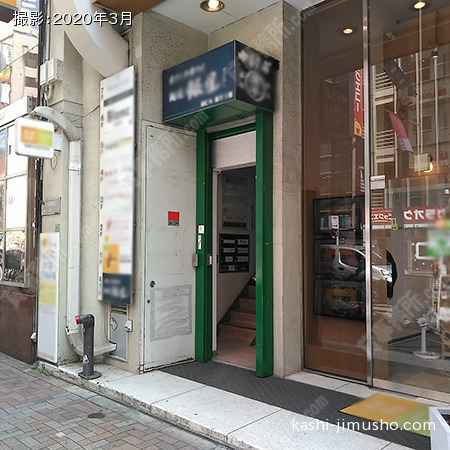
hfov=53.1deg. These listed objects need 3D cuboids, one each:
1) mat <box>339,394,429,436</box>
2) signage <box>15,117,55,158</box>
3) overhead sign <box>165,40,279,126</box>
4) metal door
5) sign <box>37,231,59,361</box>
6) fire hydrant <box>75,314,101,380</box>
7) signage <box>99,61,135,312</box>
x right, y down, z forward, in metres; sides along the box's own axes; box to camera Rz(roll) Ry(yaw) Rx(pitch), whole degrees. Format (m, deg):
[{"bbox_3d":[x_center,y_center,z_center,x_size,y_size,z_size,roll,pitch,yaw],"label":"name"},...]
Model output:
[{"bbox_3d":[1.618,1.667,3.992,0.938,0.011,0.720,-2,-3,43],"label":"mat"},{"bbox_3d":[-2.302,-1.034,5.462,0.090,0.425,0.445,-3,-4,44],"label":"signage"},{"bbox_3d":[-0.081,-1.612,5.477,1.185,0.638,0.735,-2,-3,43],"label":"overhead sign"},{"bbox_3d":[-0.690,0.261,5.656,0.053,2.955,0.855,-2,-3,43],"label":"metal door"},{"bbox_3d":[-2.215,0.894,5.673,0.525,1.583,0.037,-2,-3,43],"label":"sign"},{"bbox_3d":[-1.543,1.376,5.137,0.250,0.690,0.290,-3,-4,44],"label":"fire hydrant"},{"bbox_3d":[-1.354,-0.473,5.626,0.738,2.854,0.052,-2,-3,43],"label":"signage"}]

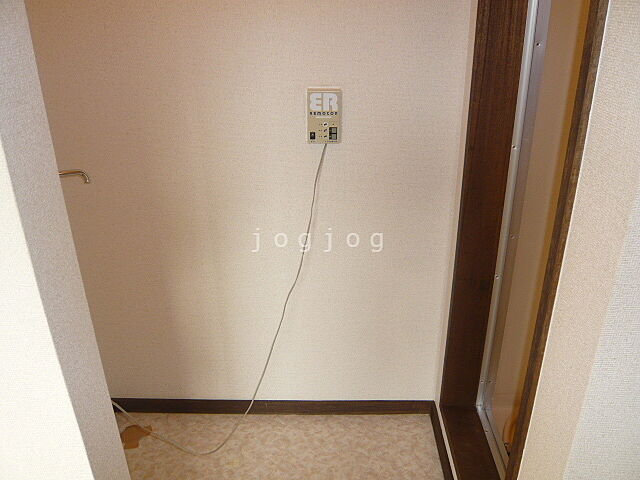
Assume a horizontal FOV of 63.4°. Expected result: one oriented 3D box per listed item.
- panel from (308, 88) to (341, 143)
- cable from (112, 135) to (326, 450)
[{"bbox_3d":[0.013,-0.361,1.518,0.100,0.155,0.028,0,23,2],"label":"panel"},{"bbox_3d":[-0.363,0.214,1.545,0.778,0.967,0.189,0,24,2],"label":"cable"}]

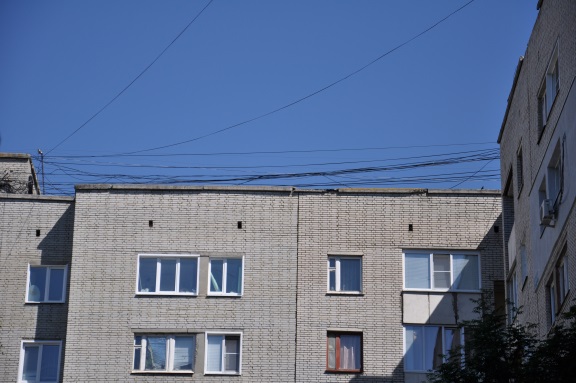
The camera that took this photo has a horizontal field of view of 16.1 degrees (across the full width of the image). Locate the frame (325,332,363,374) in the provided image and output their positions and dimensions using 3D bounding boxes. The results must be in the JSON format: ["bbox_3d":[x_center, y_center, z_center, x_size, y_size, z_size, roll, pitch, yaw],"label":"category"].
[{"bbox_3d":[1.951,5.524,69.677,1.227,1.450,0.130,1,-22,1],"label":"frame"}]

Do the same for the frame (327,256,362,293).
[{"bbox_3d":[1.925,2.819,68.551,1.182,1.335,0.120,1,-27,0],"label":"frame"}]

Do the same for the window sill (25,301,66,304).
[{"bbox_3d":[-8.223,3.773,68.845,1.390,0.070,0.180,1,-27,0],"label":"window sill"}]

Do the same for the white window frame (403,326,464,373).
[{"bbox_3d":[5.028,5.235,67.267,2.369,1.645,0.120,1,-27,0],"label":"white window frame"}]

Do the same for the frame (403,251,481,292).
[{"bbox_3d":[5.369,2.776,70.664,2.696,1.532,0.150,1,-22,1],"label":"frame"}]

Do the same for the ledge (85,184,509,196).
[{"bbox_3d":[0.000,-0.042,71.833,15.038,0.250,0.400,1,-22,1],"label":"ledge"}]

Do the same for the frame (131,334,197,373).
[{"bbox_3d":[-4.087,5.367,67.260,2.077,1.356,0.120,1,-27,0],"label":"frame"}]

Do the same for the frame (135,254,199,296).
[{"bbox_3d":[-4.040,2.826,68.494,2.108,1.500,0.130,1,-27,0],"label":"frame"}]

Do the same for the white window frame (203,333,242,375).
[{"bbox_3d":[-2.215,5.546,69.613,1.276,1.521,0.130,1,-22,1],"label":"white window frame"}]

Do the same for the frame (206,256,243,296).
[{"bbox_3d":[-2.166,2.958,70.649,1.270,1.475,0.130,1,-22,1],"label":"frame"}]

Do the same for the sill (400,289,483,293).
[{"bbox_3d":[5.177,3.340,68.139,2.634,0.070,0.180,1,-27,0],"label":"sill"}]

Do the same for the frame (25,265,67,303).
[{"bbox_3d":[-8.517,3.250,71.603,1.447,1.431,0.130,1,-22,1],"label":"frame"}]

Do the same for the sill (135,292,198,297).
[{"bbox_3d":[-4.053,3.454,68.085,2.123,0.070,0.180,1,-27,0],"label":"sill"}]

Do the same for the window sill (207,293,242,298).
[{"bbox_3d":[-2.193,3.637,70.291,1.265,0.080,0.200,1,-22,1],"label":"window sill"}]

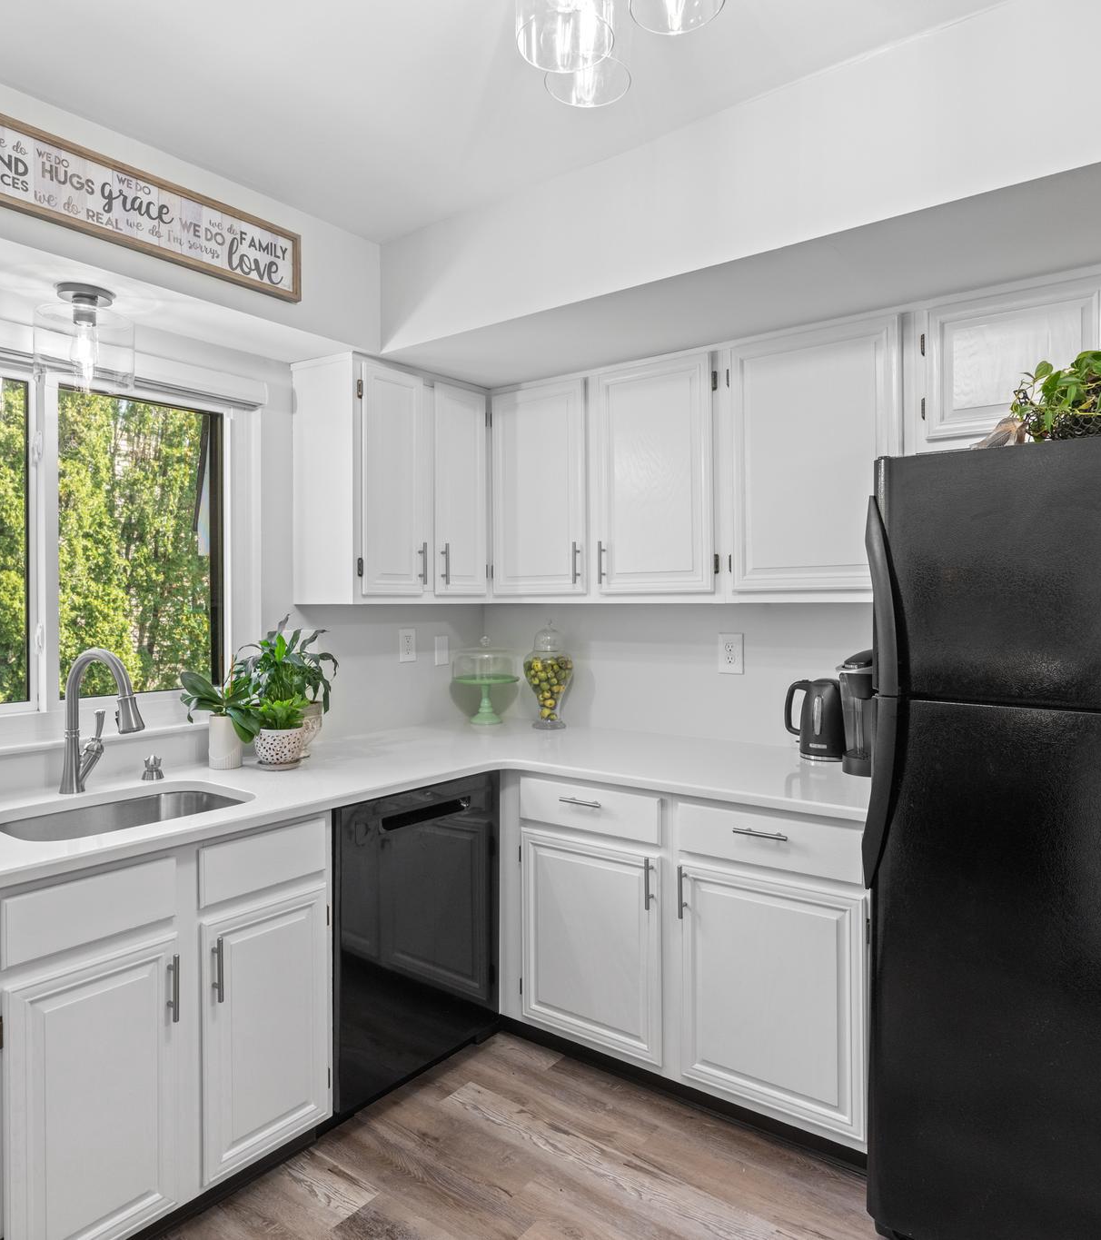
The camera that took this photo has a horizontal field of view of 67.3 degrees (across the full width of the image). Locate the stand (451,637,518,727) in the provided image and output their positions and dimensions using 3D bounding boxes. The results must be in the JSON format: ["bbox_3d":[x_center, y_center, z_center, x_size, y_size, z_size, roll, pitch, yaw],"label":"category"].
[{"bbox_3d":[-0.249,0.243,3.242,0.260,0.345,0.260,0,1,0],"label":"stand"}]

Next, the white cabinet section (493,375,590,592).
[{"bbox_3d":[0.046,-0.437,2.917,0.400,0.700,0.300,1,1,37],"label":"white cabinet section"}]

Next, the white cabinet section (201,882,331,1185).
[{"bbox_3d":[-0.826,0.908,2.006,0.500,0.570,0.330,1,1,37],"label":"white cabinet section"}]

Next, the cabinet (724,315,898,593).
[{"bbox_3d":[0.800,-0.436,2.394,0.500,0.740,0.320,1,1,37],"label":"cabinet"}]

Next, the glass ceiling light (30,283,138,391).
[{"bbox_3d":[-1.144,-0.698,2.043,0.220,0.230,0.220,1,1,37],"label":"glass ceiling light"}]

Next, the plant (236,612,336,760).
[{"bbox_3d":[-0.792,0.202,2.506,0.270,0.430,0.290,0,1,0],"label":"plant"}]

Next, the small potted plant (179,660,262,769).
[{"bbox_3d":[-0.937,0.272,2.361,0.200,0.310,0.200,0,1,37],"label":"small potted plant"}]

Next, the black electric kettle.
[{"bbox_3d":[0.815,0.295,2.484,0.225,0.238,0.160,1,1,37],"label":"black electric kettle"}]

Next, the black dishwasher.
[{"bbox_3d":[-0.583,0.876,2.454,0.605,0.830,0.605,0,1,37],"label":"black dishwasher"}]

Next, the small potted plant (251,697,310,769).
[{"bbox_3d":[-0.773,0.320,2.354,0.155,0.200,0.160,0,1,0],"label":"small potted plant"}]

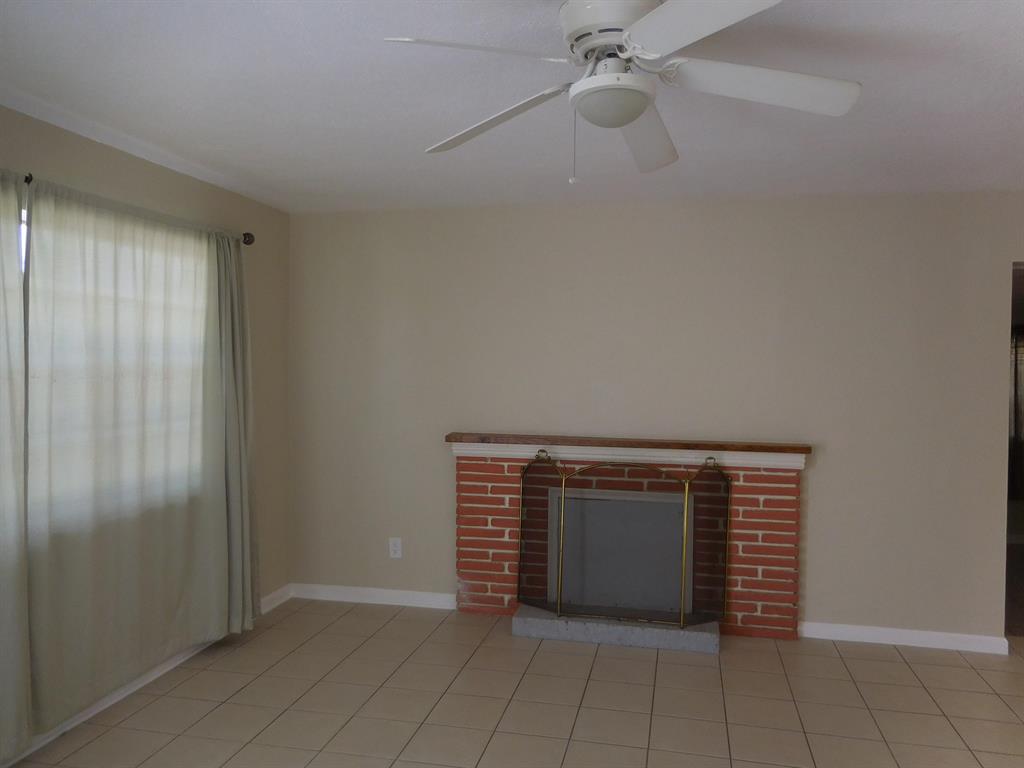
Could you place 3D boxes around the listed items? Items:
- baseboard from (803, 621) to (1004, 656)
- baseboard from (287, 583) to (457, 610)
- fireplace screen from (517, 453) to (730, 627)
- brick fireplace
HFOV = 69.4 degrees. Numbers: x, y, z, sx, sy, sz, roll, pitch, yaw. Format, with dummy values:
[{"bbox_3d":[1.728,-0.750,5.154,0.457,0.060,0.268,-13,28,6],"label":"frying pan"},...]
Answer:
[{"bbox_3d":[2.084,1.363,3.976,1.027,0.088,0.015,1,1,13],"label":"baseboard"},{"bbox_3d":[-0.872,1.331,4.635,1.110,0.088,0.015,1,1,13],"label":"baseboard"},{"bbox_3d":[0.595,0.839,4.120,1.190,0.910,0.257,1,1,13],"label":"fireplace screen"},{"bbox_3d":[0.613,0.854,4.220,2.020,1.077,0.168,1,1,13],"label":"brick fireplace"}]

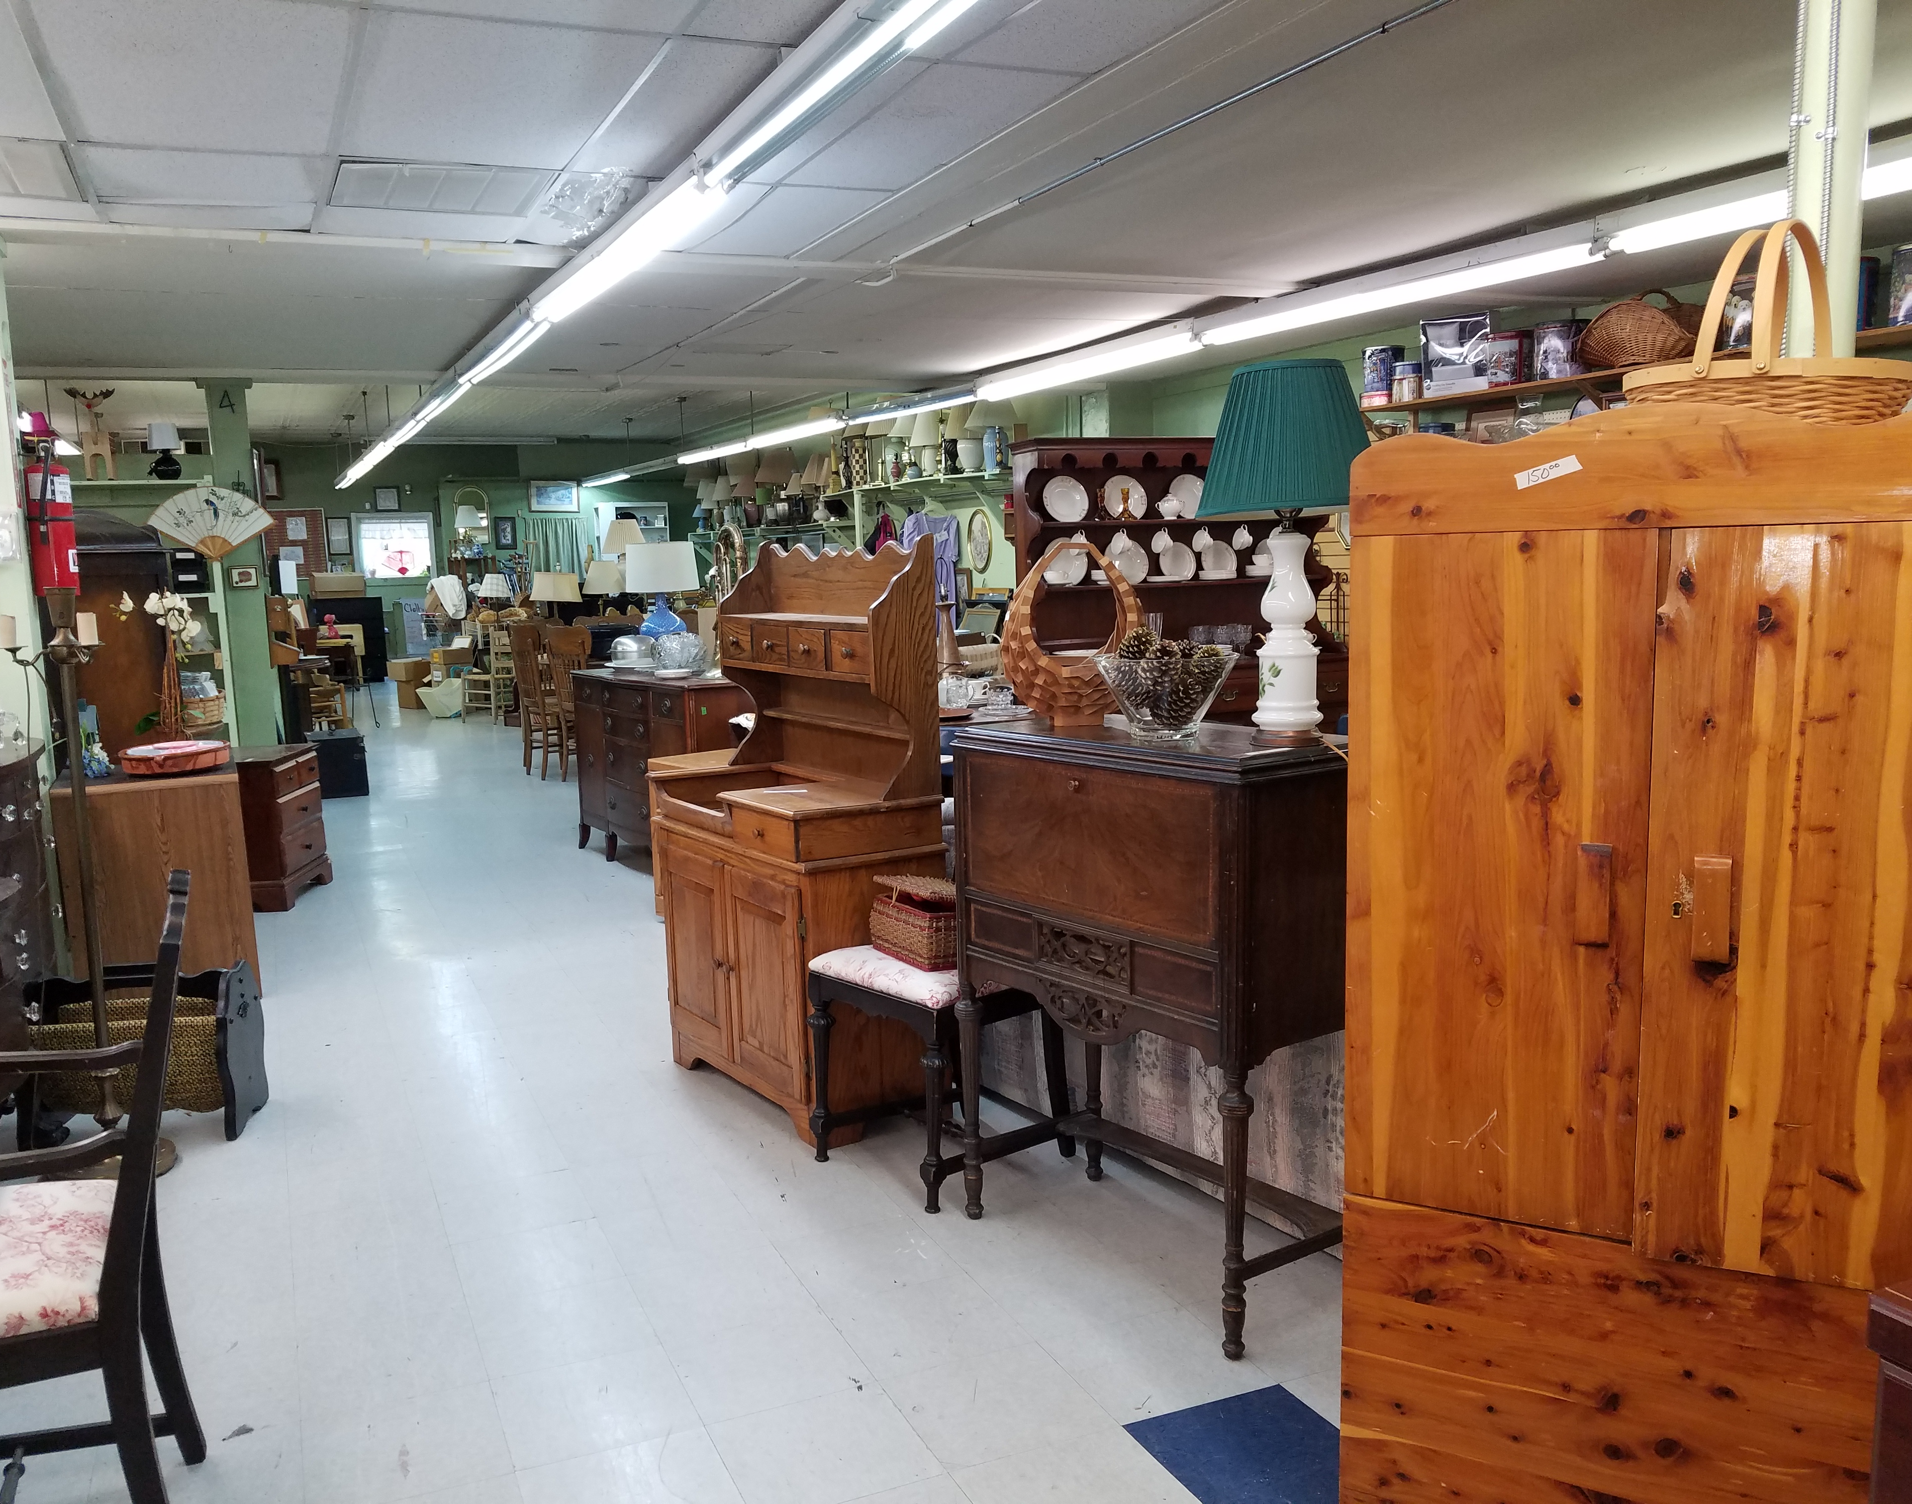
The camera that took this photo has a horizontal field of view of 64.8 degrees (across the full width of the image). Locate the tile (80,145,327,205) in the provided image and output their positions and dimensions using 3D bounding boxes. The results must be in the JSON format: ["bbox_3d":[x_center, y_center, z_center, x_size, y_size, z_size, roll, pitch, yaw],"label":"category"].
[{"bbox_3d":[-2.132,-1.646,4.292,0.605,0.020,0.640,-5,8,-24],"label":"tile"}]

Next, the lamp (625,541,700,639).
[{"bbox_3d":[-1.452,-0.719,7.363,0.365,0.615,0.365,-5,8,-24],"label":"lamp"}]

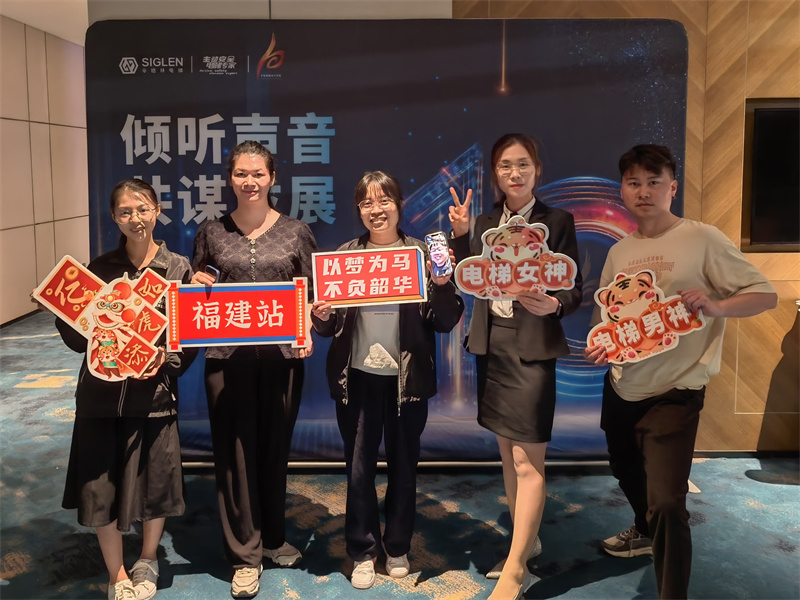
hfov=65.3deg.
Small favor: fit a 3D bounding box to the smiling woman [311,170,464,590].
[{"bbox_3d":[-0.046,0.303,2.320,0.540,1.570,0.380,0,9,-2],"label":"smiling woman"}]

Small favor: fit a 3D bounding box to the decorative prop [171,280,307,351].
[{"bbox_3d":[-0.553,0.050,2.130,0.478,0.243,0.015,0,2,-5],"label":"decorative prop"}]

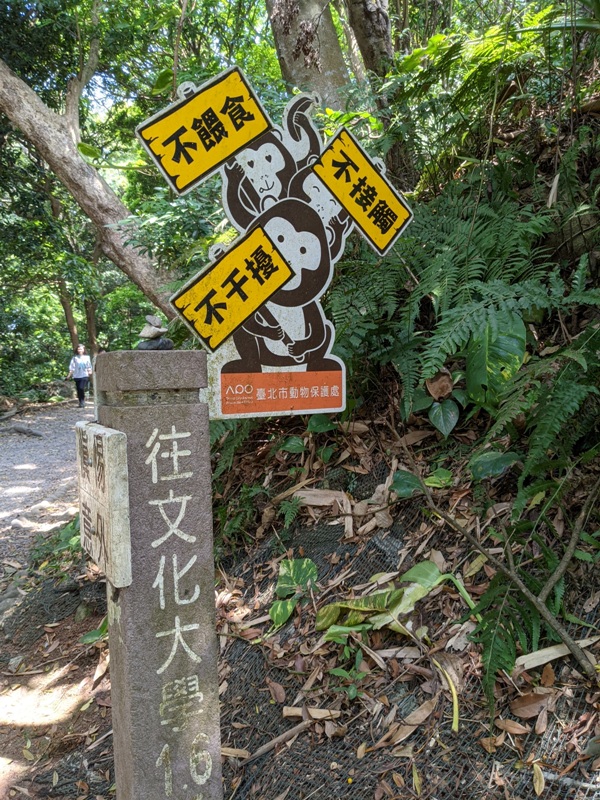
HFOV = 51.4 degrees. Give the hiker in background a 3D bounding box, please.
[{"bbox_3d":[-5.624,-0.604,15.900,0.620,1.620,0.420,-2,4,-16],"label":"hiker in background"}]

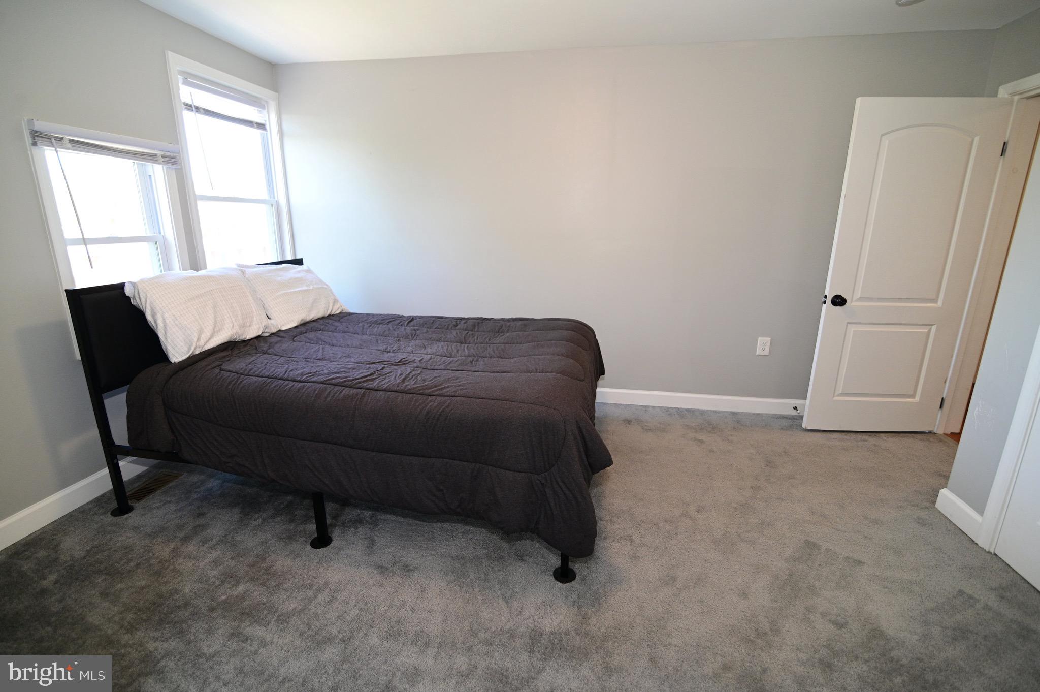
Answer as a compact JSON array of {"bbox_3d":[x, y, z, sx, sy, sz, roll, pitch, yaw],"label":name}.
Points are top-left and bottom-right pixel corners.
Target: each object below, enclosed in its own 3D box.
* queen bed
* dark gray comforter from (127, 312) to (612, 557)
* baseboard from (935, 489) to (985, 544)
[{"bbox_3d":[-0.700,0.142,2.575,2.155,1.050,1.570,3,14,11],"label":"queen bed"},{"bbox_3d":[-0.566,0.260,2.603,2.130,0.570,1.680,3,14,11],"label":"dark gray comforter"},{"bbox_3d":[2.001,0.763,2.098,0.016,0.106,0.280,3,14,12],"label":"baseboard"}]

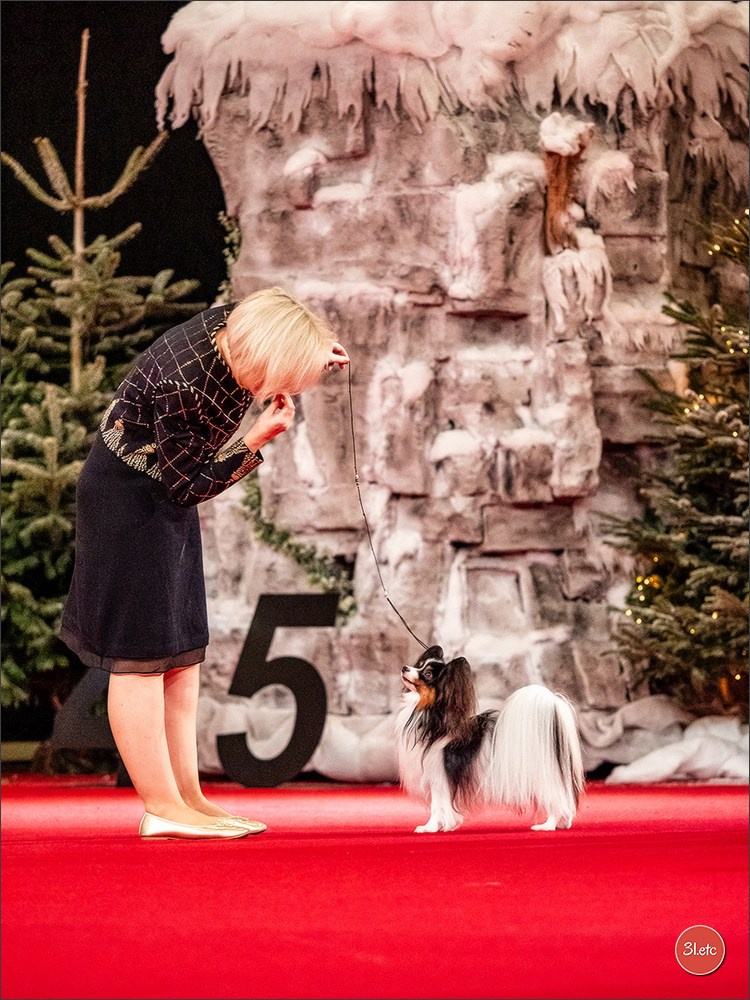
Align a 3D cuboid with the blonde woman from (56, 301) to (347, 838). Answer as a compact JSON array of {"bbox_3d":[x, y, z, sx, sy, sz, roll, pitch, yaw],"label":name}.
[{"bbox_3d":[-0.416,0.156,16.800,0.700,1.340,0.480,0,1,0],"label":"blonde woman"}]

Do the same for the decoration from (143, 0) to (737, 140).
[{"bbox_3d":[0.267,-1.280,20.200,1.850,0.460,1.000,0,1,0],"label":"decoration"}]

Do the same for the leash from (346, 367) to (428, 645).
[{"bbox_3d":[0.033,0.018,16.850,0.200,0.700,0.060,0,1,0],"label":"leash"}]

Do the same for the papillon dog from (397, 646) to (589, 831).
[{"bbox_3d":[0.281,0.580,16.850,0.450,0.455,0.200,0,1,-6],"label":"papillon dog"}]

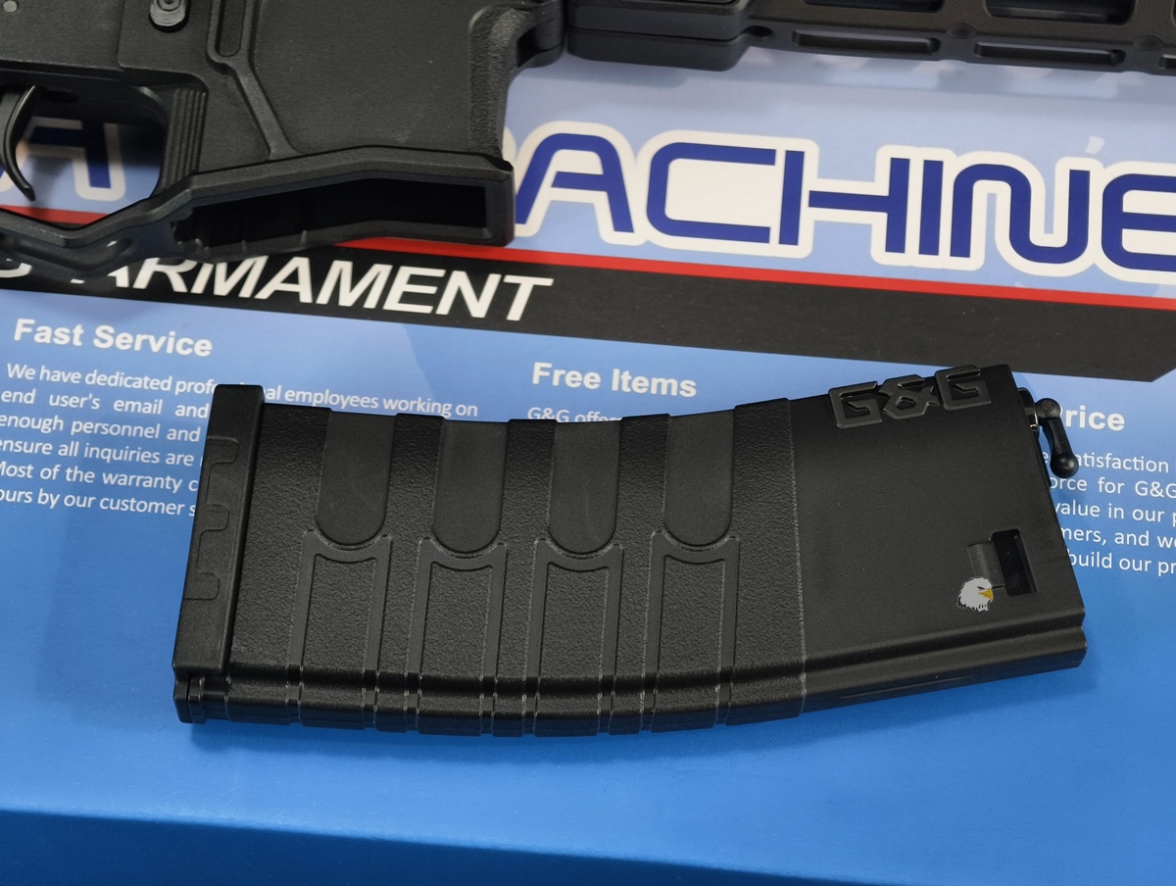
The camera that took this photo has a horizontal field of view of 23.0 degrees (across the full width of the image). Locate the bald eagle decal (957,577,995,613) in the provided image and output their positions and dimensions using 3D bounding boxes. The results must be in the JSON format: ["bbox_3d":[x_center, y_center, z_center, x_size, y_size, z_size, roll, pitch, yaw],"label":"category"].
[{"bbox_3d":[0.074,0.029,0.555,0.007,0.001,0.007,0,61,-5],"label":"bald eagle decal"}]

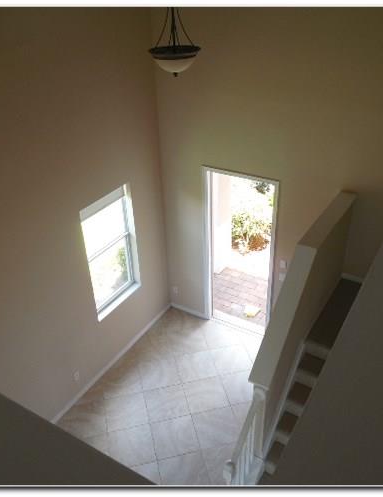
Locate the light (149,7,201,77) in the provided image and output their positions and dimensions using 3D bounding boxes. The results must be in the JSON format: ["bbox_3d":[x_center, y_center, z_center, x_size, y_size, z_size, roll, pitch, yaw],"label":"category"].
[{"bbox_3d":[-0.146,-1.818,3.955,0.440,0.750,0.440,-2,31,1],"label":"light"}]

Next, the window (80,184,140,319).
[{"bbox_3d":[-1.019,0.051,6.016,0.130,1.570,0.890,16,36,28],"label":"window"}]

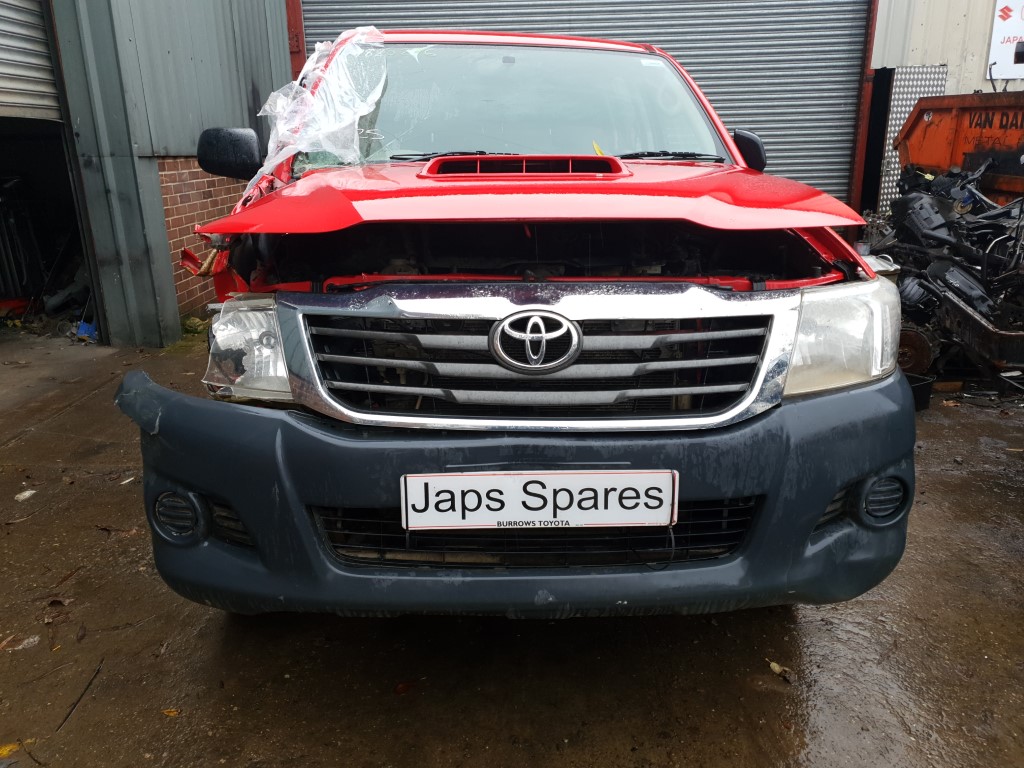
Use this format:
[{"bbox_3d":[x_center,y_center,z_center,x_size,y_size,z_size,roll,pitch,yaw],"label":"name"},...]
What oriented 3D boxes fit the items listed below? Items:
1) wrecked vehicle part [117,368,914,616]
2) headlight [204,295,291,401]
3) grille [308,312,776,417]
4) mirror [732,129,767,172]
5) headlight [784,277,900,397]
[{"bbox_3d":[0.032,0.198,1.668,1.835,0.430,0.480,-1,17,-2],"label":"wrecked vehicle part"},{"bbox_3d":[-0.555,-0.086,1.587,0.250,0.207,0.260,-1,17,-2],"label":"headlight"},{"bbox_3d":[0.057,-0.050,1.492,0.925,0.192,0.150,-1,17,-2],"label":"grille"},{"bbox_3d":[0.879,-0.855,2.841,0.125,0.190,0.220,4,18,14],"label":"mirror"},{"bbox_3d":[0.729,-0.124,1.675,0.355,0.212,0.330,-1,17,-2],"label":"headlight"}]

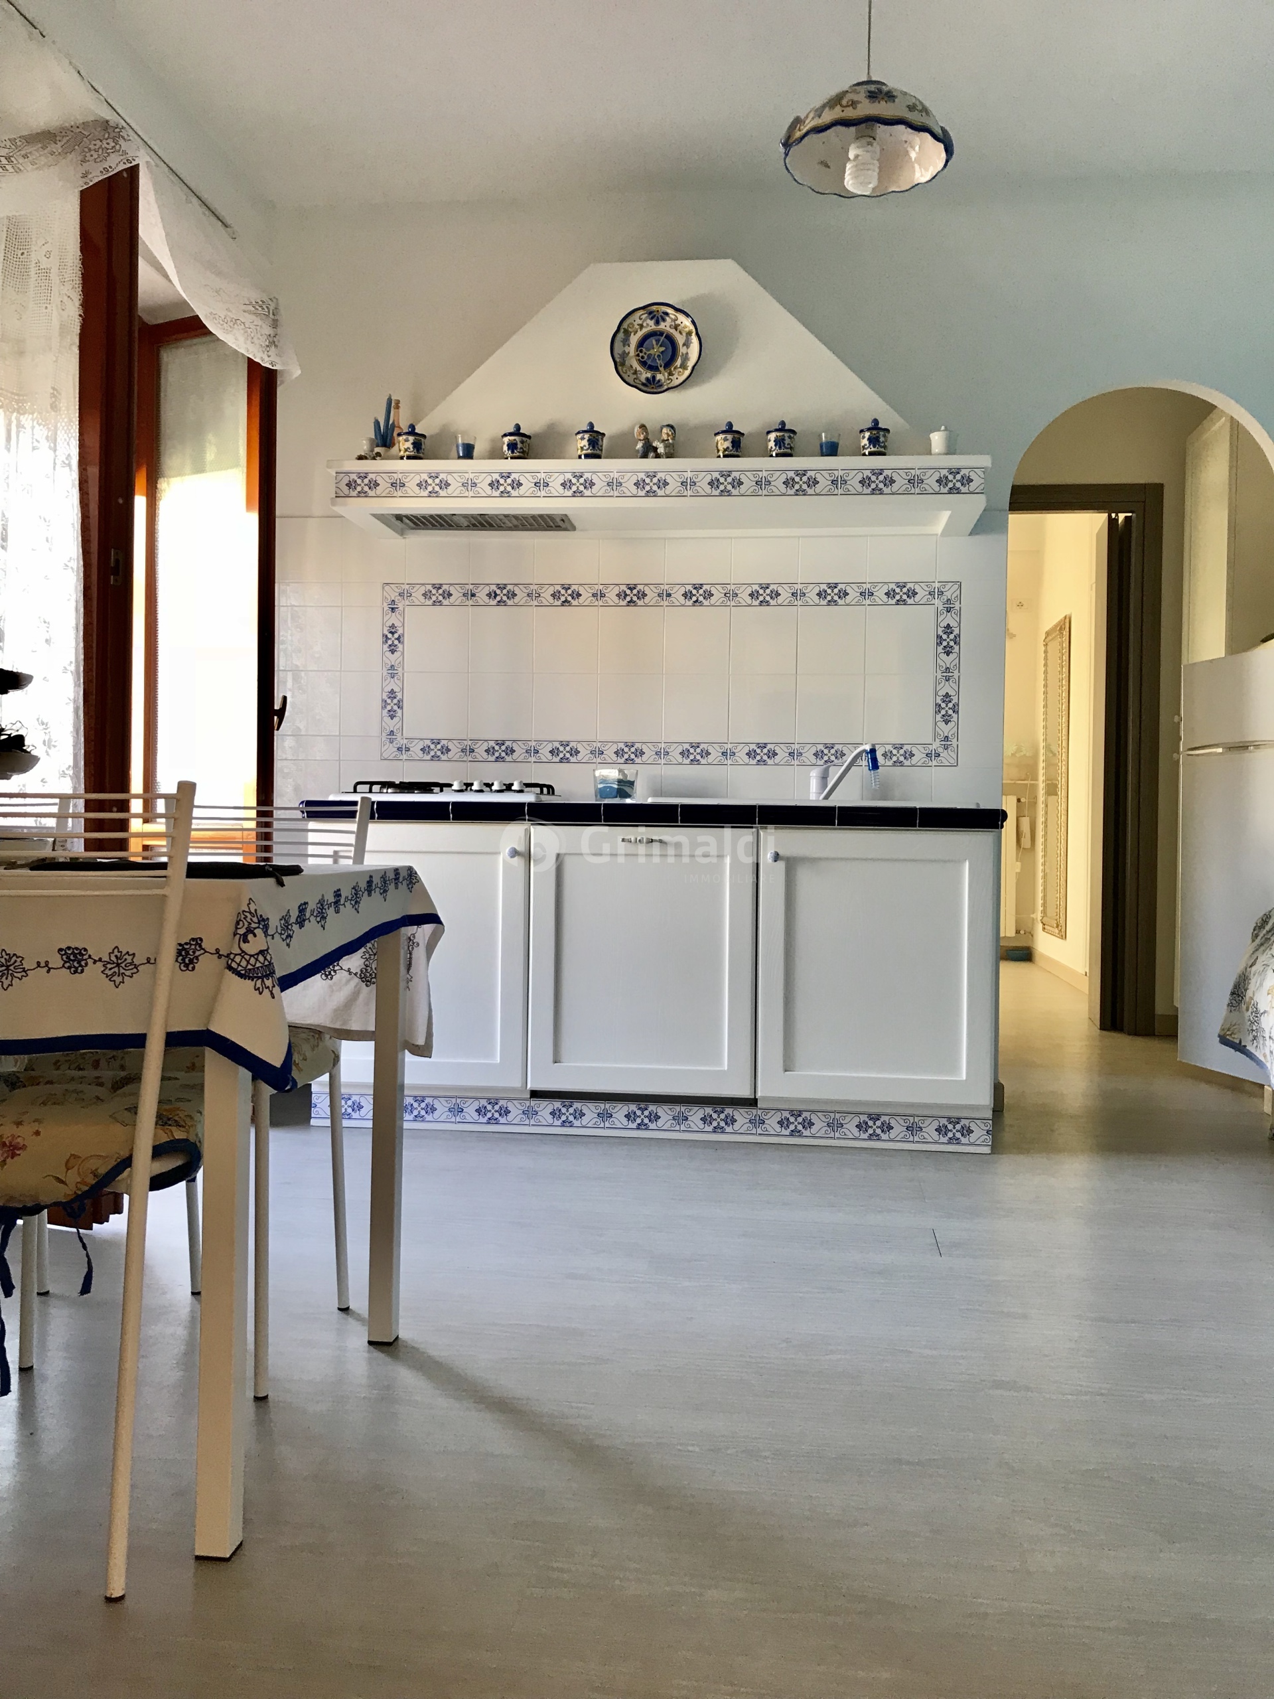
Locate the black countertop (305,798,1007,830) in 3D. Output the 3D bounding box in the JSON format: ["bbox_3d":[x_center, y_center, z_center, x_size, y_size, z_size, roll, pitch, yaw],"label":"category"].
[{"bbox_3d":[0.055,-0.104,3.848,1.839,0.053,0.636,1,2,6],"label":"black countertop"}]

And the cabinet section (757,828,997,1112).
[{"bbox_3d":[0.646,0.296,3.809,0.605,0.723,0.577,1,2,6],"label":"cabinet section"}]

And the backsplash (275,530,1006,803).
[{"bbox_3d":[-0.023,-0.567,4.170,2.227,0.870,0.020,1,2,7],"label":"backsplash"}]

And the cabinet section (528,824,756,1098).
[{"bbox_3d":[0.046,0.278,3.876,0.601,0.710,0.577,1,2,6],"label":"cabinet section"}]

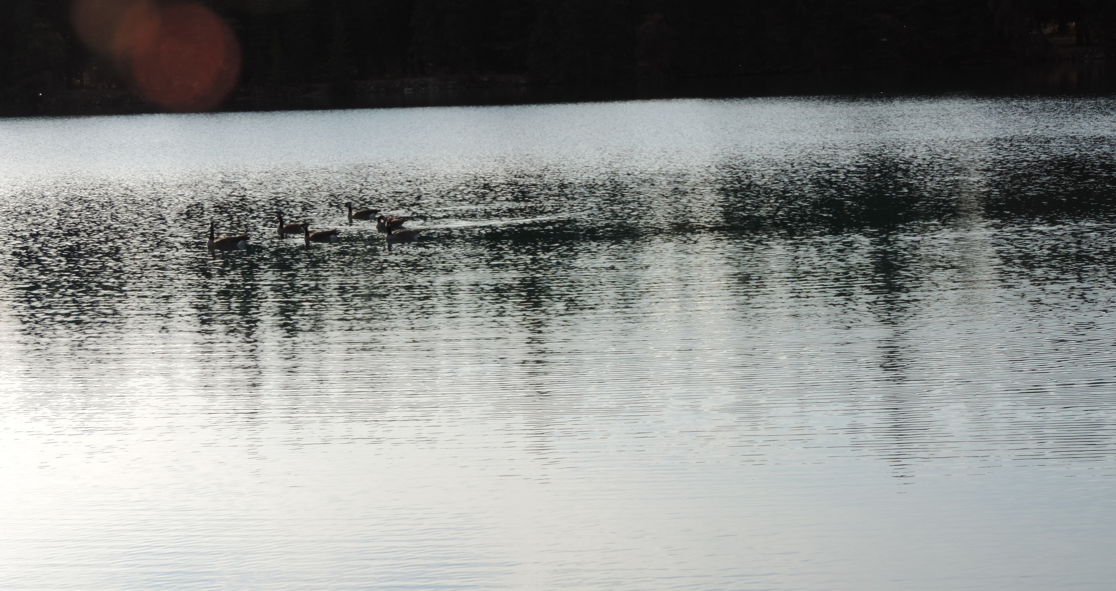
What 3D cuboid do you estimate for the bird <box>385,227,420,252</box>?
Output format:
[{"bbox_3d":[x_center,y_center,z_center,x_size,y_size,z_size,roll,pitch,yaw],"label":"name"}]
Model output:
[{"bbox_3d":[-2.587,-1.056,45.921,0.640,0.410,0.270,-3,5,0],"label":"bird"}]

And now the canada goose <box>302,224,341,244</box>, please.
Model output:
[{"bbox_3d":[-4.086,-1.071,47.118,0.660,0.380,0.270,-2,5,10],"label":"canada goose"}]

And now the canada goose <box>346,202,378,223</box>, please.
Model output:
[{"bbox_3d":[-3.839,-1.664,53.872,0.670,0.400,0.270,-2,5,10],"label":"canada goose"}]

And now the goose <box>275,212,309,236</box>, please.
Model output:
[{"bbox_3d":[-4.831,-1.298,49.849,0.640,0.440,0.270,-2,5,5],"label":"goose"}]

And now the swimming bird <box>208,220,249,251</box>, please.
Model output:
[{"bbox_3d":[-5.567,-0.979,46.258,0.700,0.480,0.270,-2,5,12],"label":"swimming bird"}]

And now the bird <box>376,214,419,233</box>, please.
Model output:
[{"bbox_3d":[-2.949,-1.269,49.060,0.620,0.340,0.270,-5,6,-30],"label":"bird"}]

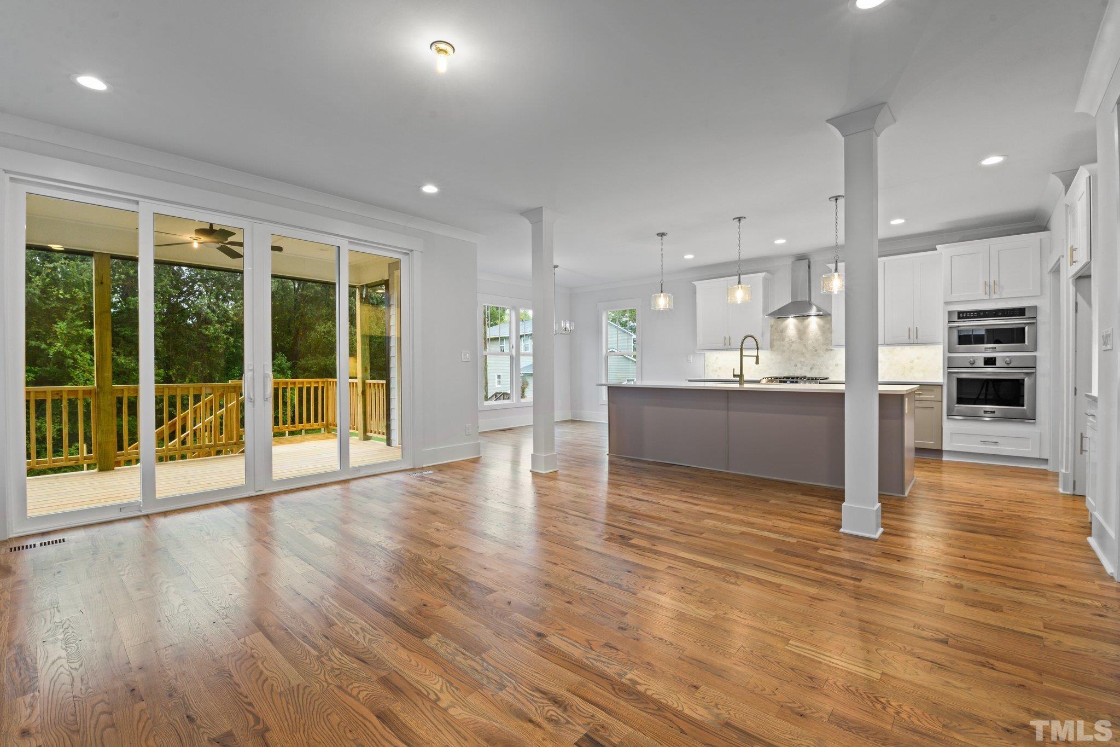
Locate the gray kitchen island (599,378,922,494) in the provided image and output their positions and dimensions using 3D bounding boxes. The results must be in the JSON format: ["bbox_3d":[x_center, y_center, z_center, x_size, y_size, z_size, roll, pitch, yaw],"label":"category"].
[{"bbox_3d":[2.064,0.601,5.472,3.300,0.911,1.024,0,1,41],"label":"gray kitchen island"}]

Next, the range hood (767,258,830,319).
[{"bbox_3d":[3.549,-1.258,6.965,0.773,0.867,0.494,0,1,41],"label":"range hood"}]

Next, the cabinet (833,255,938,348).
[{"bbox_3d":[4.404,-0.938,6.324,1.242,1.197,0.347,0,1,41],"label":"cabinet"}]

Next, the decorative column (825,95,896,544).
[{"bbox_3d":[2.035,-0.313,3.143,0.322,2.750,0.322,0,1,40],"label":"decorative column"}]

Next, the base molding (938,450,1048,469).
[{"bbox_3d":[4.978,0.988,5.372,0.879,0.113,0.035,0,1,41],"label":"base molding"}]

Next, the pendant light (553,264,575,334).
[{"bbox_3d":[-0.084,-1.169,7.482,0.640,1.100,0.640,0,1,0],"label":"pendant light"}]

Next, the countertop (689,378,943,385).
[{"bbox_3d":[3.525,0.114,6.812,3.210,0.040,0.650,0,1,40],"label":"countertop"}]

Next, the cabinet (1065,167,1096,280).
[{"bbox_3d":[4.310,-1.151,3.512,0.620,0.690,0.840,0,1,40],"label":"cabinet"}]

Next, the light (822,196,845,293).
[{"bbox_3d":[2.703,-1.237,4.559,0.255,0.935,0.255,0,1,40],"label":"light"}]

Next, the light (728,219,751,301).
[{"bbox_3d":[2.091,-1.313,5.426,0.275,0.975,0.275,0,1,41],"label":"light"}]

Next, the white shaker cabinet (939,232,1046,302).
[{"bbox_3d":[5.101,-1.193,5.530,0.901,0.670,0.623,0,1,41],"label":"white shaker cabinet"}]

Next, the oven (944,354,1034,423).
[{"bbox_3d":[5.012,0.164,5.454,0.755,0.740,0.600,0,1,40],"label":"oven"}]

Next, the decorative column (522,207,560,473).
[{"bbox_3d":[-0.167,-0.321,5.045,0.320,2.750,0.320,0,1,40],"label":"decorative column"}]

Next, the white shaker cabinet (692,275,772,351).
[{"bbox_3d":[2.833,-0.950,7.684,1.172,1.202,0.357,0,1,41],"label":"white shaker cabinet"}]

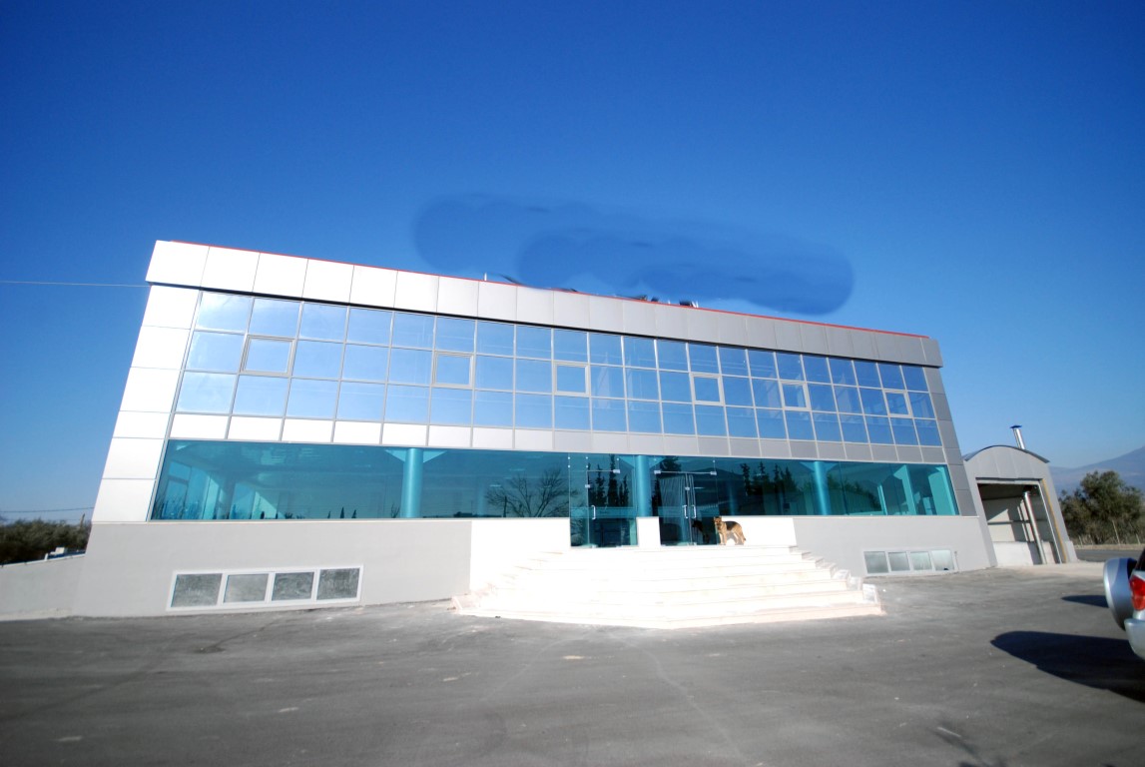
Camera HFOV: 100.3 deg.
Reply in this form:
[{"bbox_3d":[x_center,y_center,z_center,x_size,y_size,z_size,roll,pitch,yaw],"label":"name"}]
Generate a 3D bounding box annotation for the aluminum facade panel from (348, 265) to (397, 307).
[{"bbox_3d":[-5.586,-2.702,13.451,1.148,1.154,0.060,4,-18,-16],"label":"aluminum facade panel"}]

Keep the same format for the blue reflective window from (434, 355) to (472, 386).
[{"bbox_3d":[-3.615,-0.396,14.625,1.212,1.113,0.080,4,-18,-16],"label":"blue reflective window"}]

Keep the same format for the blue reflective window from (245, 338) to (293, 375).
[{"bbox_3d":[-8.072,-0.714,12.722,1.116,1.024,0.100,4,-18,-16],"label":"blue reflective window"}]

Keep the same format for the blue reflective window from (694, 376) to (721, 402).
[{"bbox_3d":[4.600,0.197,16.295,1.165,1.071,0.080,4,-18,-16],"label":"blue reflective window"}]

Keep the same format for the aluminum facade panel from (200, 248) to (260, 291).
[{"bbox_3d":[-9.598,-3.165,13.468,1.238,1.225,0.080,4,-18,-16],"label":"aluminum facade panel"}]

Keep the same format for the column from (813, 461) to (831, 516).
[{"bbox_3d":[8.738,4.077,16.600,0.500,2.666,0.500,4,-18,-16],"label":"column"}]

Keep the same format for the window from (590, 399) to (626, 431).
[{"bbox_3d":[1.158,1.007,15.007,1.152,1.055,0.100,4,-18,-16],"label":"window"}]

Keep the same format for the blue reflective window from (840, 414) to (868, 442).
[{"bbox_3d":[10.294,1.656,17.452,1.142,1.042,0.080,4,-18,-16],"label":"blue reflective window"}]

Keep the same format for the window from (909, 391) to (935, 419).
[{"bbox_3d":[13.812,0.869,18.902,1.128,1.038,0.080,4,-18,-16],"label":"window"}]

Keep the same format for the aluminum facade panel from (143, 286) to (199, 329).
[{"bbox_3d":[-10.333,-1.918,12.299,1.041,1.101,0.080,4,-18,-16],"label":"aluminum facade panel"}]

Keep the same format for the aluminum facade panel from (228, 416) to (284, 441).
[{"bbox_3d":[-7.972,1.140,12.038,1.130,0.538,0.080,4,-18,-16],"label":"aluminum facade panel"}]

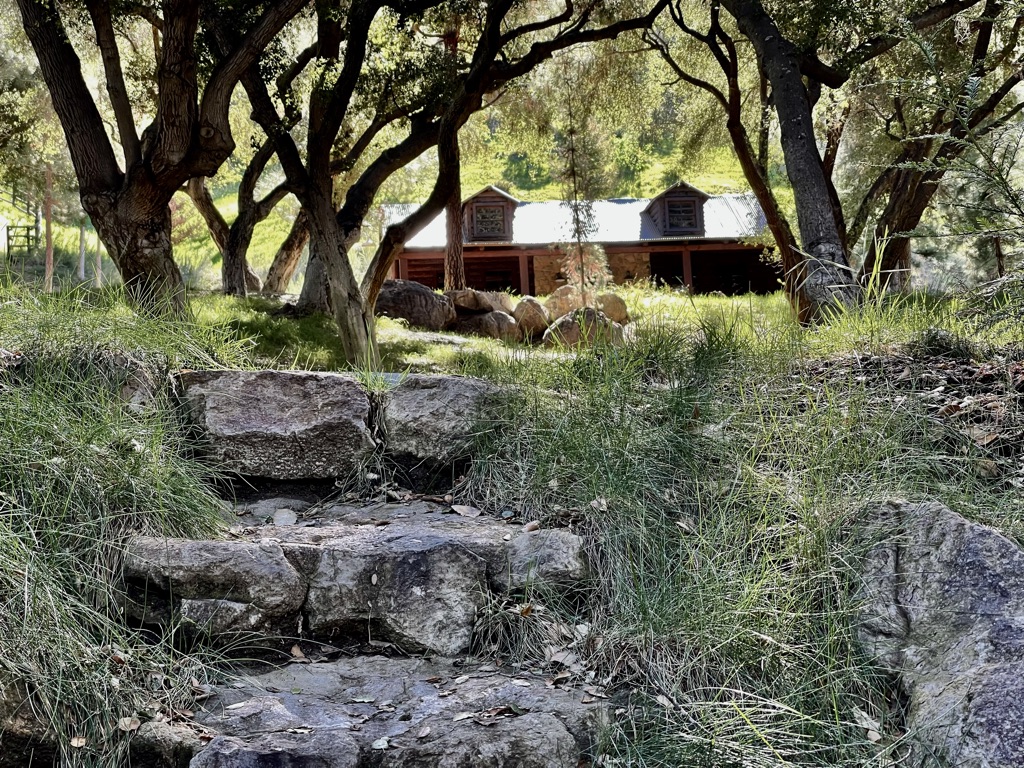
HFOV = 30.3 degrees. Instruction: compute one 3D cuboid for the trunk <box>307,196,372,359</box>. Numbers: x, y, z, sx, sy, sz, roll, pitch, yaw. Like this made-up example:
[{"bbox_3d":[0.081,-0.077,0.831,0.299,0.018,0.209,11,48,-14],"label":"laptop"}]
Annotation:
[{"bbox_3d":[-0.779,-0.483,8.500,0.290,0.750,0.230,-1,2,0],"label":"trunk"}]

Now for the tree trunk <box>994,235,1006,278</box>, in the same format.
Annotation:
[{"bbox_3d":[6.451,-1.684,25.000,0.106,0.581,0.100,-10,3,0],"label":"tree trunk"}]

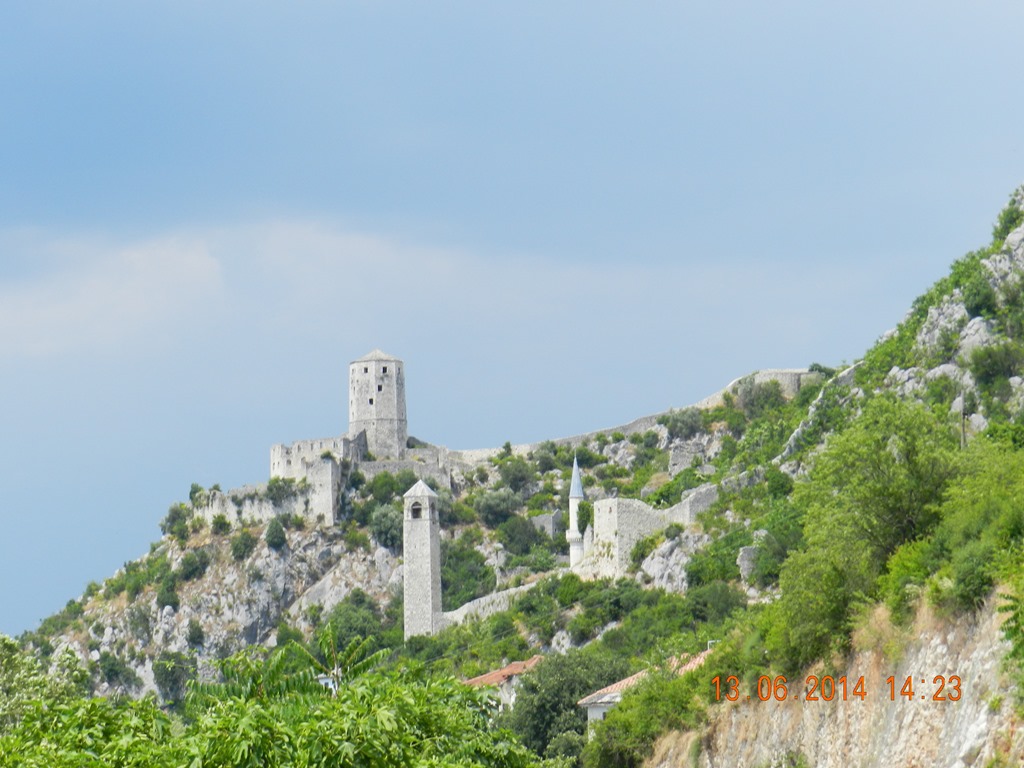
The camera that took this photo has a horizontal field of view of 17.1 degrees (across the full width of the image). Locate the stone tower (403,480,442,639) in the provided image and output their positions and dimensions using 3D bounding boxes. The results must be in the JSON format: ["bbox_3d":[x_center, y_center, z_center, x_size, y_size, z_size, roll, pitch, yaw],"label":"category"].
[{"bbox_3d":[-9.810,19.570,375.000,3.250,17.900,3.250,-2,-5,20],"label":"stone tower"}]

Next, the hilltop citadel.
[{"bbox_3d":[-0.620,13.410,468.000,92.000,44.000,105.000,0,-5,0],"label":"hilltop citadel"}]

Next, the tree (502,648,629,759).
[{"bbox_3d":[4.250,25.360,270.000,9.800,9.200,9.300,0,-5,0],"label":"tree"}]

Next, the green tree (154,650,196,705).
[{"bbox_3d":[-46.490,40.690,470.000,5.800,7.600,5.500,0,-5,0],"label":"green tree"}]

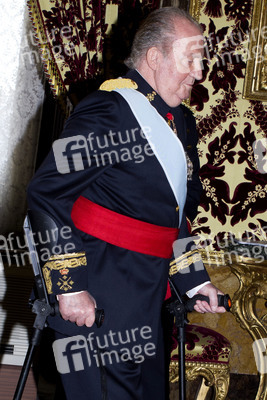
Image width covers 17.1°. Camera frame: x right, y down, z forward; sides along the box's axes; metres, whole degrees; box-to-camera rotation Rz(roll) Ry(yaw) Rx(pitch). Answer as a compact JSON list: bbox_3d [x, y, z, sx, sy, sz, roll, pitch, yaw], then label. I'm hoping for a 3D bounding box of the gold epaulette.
[{"bbox_3d":[-0.040,-0.301,2.360,0.060,0.030,0.120,19,22,33],"label":"gold epaulette"}]

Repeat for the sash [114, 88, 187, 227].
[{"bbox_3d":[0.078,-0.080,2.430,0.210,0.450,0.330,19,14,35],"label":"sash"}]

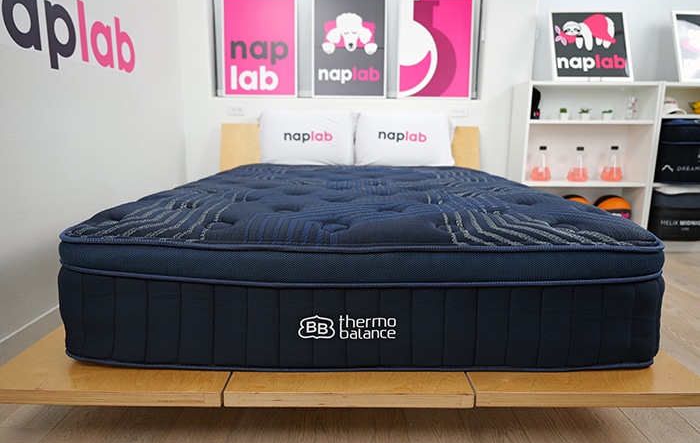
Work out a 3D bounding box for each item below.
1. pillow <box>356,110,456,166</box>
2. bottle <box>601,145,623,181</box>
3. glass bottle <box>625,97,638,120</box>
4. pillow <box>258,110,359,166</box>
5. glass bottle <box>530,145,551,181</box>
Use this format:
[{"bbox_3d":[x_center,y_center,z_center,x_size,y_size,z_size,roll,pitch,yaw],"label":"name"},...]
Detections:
[{"bbox_3d":[0.353,-0.522,2.988,0.630,0.410,0.160,0,-13,-1],"label":"pillow"},{"bbox_3d":[1.726,-0.375,3.053,0.125,0.227,0.125,0,11,-1],"label":"bottle"},{"bbox_3d":[1.804,-0.719,2.982,0.073,0.145,0.073,0,11,-1],"label":"glass bottle"},{"bbox_3d":[-0.274,-0.528,2.982,0.625,0.410,0.160,0,-13,-1],"label":"pillow"},{"bbox_3d":[1.255,-0.376,3.049,0.125,0.222,0.125,0,11,-1],"label":"glass bottle"}]

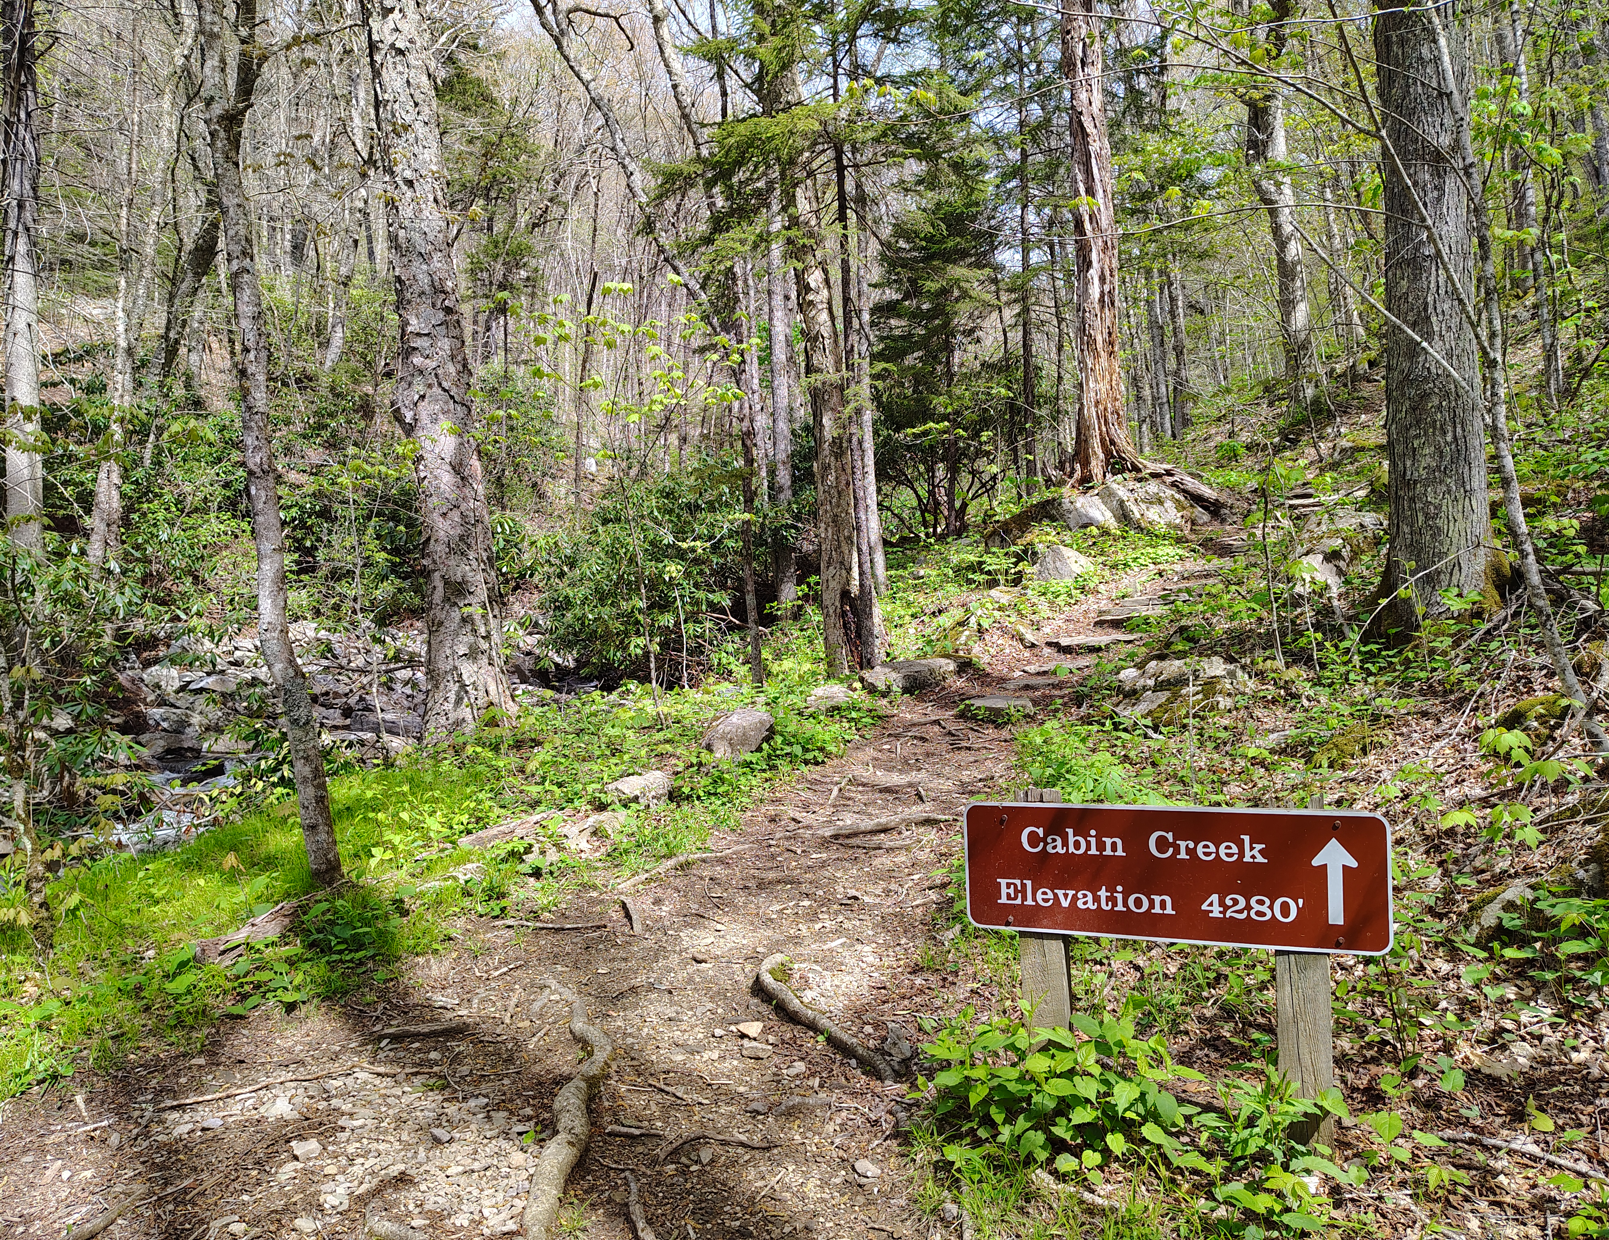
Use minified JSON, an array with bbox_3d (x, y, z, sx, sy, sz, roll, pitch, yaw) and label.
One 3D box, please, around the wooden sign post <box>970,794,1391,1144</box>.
[{"bbox_3d":[0.737,0.677,2.305,0.798,0.660,0.111,-2,1,22],"label":"wooden sign post"}]

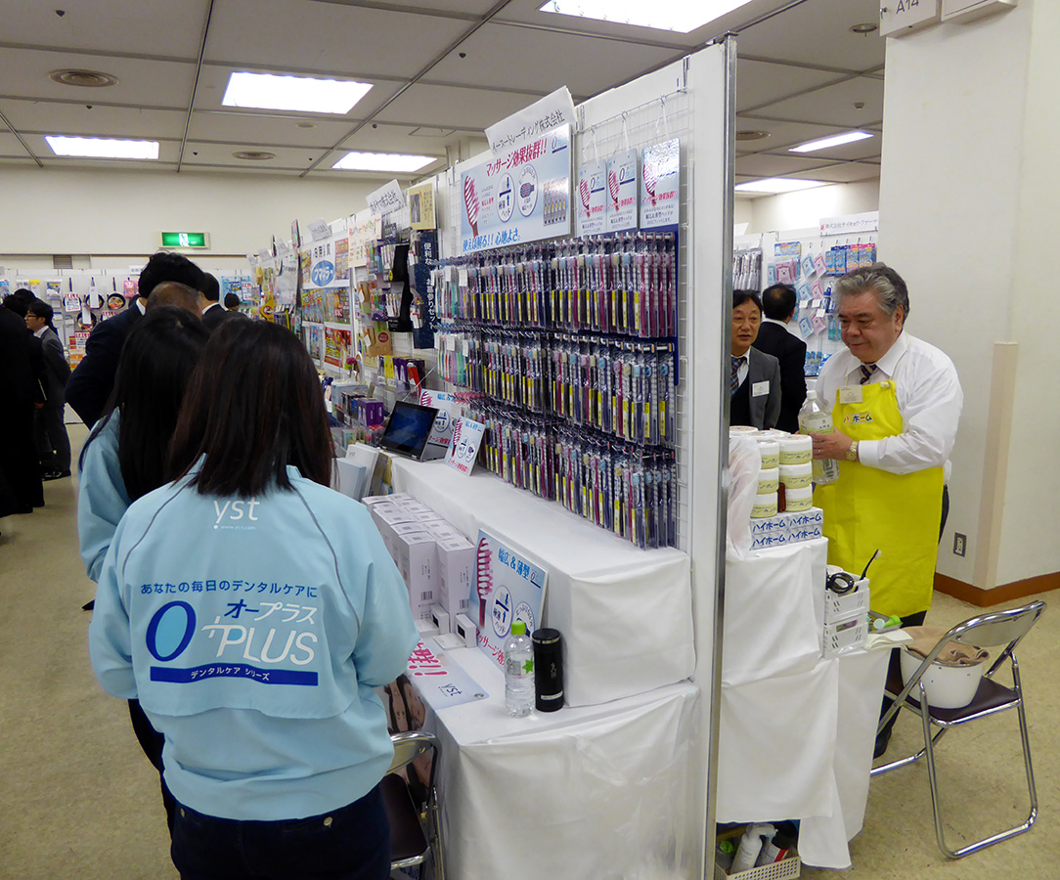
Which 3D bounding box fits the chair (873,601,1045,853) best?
[{"bbox_3d":[1.265,0.820,2.554,0.455,0.745,0.460,-6,11,-24],"label":"chair"}]

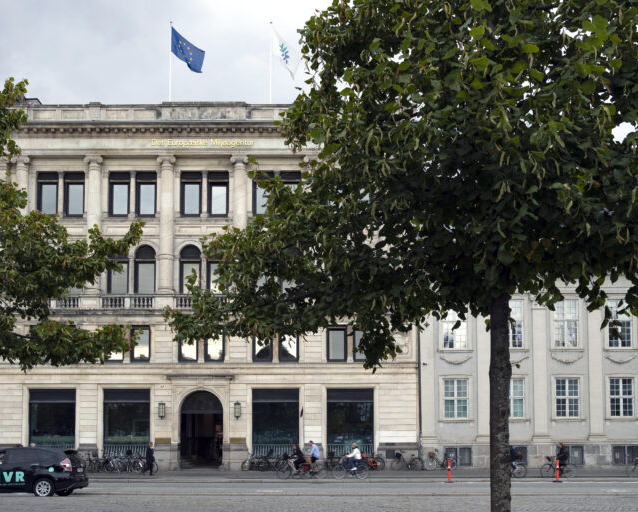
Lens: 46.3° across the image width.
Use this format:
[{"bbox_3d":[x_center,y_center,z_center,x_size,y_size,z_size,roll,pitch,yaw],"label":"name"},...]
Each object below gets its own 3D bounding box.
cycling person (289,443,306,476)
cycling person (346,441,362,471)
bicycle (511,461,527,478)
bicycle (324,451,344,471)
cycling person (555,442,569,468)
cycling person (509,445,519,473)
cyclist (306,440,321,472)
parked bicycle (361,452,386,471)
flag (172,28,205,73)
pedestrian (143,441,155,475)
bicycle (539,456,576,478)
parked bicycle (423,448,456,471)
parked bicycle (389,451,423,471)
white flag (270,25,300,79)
[{"bbox_3d":[-1.088,10.403,38.300,0.820,1.560,0.500,0,-10,0],"label":"cycling person"},{"bbox_3d":[1.742,10.124,37.700,0.820,1.440,0.500,0,-3,0],"label":"cycling person"},{"bbox_3d":[9.645,10.715,37.700,1.760,1.050,0.580,0,-3,0],"label":"bicycle"},{"bbox_3d":[0.851,11.230,41.000,1.600,1.080,0.580,-2,-11,11],"label":"bicycle"},{"bbox_3d":[12.491,10.327,38.300,0.750,1.450,0.500,-1,-11,3],"label":"cycling person"},{"bbox_3d":[9.771,10.124,37.700,0.850,1.550,0.500,0,-3,0],"label":"cycling person"},{"bbox_3d":[-0.288,10.160,37.700,0.820,1.630,0.500,0,-3,0],"label":"cyclist"},{"bbox_3d":[2.925,11.340,41.200,1.650,1.050,0.580,-3,-11,16],"label":"parked bicycle"},{"bbox_3d":[-8.014,-12.585,45.500,1.950,2.800,0.550,0,-3,0],"label":"flag"},{"bbox_3d":[-8.968,10.740,39.500,0.550,1.750,0.520,-2,-11,11],"label":"pedestrian"},{"bbox_3d":[12.302,10.850,38.300,1.780,1.100,0.580,-1,-11,3],"label":"bicycle"},{"bbox_3d":[6.677,11.257,41.200,1.760,1.120,0.580,0,-10,0],"label":"parked bicycle"},{"bbox_3d":[4.884,11.285,41.200,1.780,1.100,0.580,0,-10,0],"label":"parked bicycle"},{"bbox_3d":[-2.011,-12.463,45.500,1.750,3.250,0.600,0,-3,0],"label":"white flag"}]

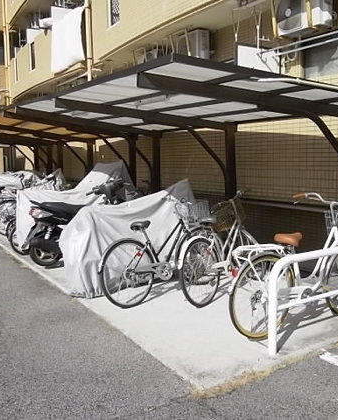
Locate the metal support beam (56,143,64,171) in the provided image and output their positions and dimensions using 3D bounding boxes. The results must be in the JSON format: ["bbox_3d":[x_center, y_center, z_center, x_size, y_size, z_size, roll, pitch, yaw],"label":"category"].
[{"bbox_3d":[-2.953,-0.844,11.932,0.100,1.900,0.100,-5,8,-32],"label":"metal support beam"}]

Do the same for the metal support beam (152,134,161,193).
[{"bbox_3d":[-0.195,-0.369,7.627,0.100,1.900,0.100,-5,8,-32],"label":"metal support beam"}]

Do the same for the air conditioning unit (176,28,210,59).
[{"bbox_3d":[0.458,-3.066,8.481,0.290,0.570,0.760,-5,8,-32],"label":"air conditioning unit"}]

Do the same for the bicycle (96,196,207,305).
[{"bbox_3d":[-0.042,0.408,4.743,0.550,1.050,1.760,5,9,39],"label":"bicycle"}]

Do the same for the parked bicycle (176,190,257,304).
[{"bbox_3d":[0.640,0.396,4.764,0.550,1.050,1.760,4,8,34],"label":"parked bicycle"}]

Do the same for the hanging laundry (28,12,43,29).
[{"bbox_3d":[-4.485,-6.333,14.675,0.400,0.700,0.600,-5,8,-34],"label":"hanging laundry"}]

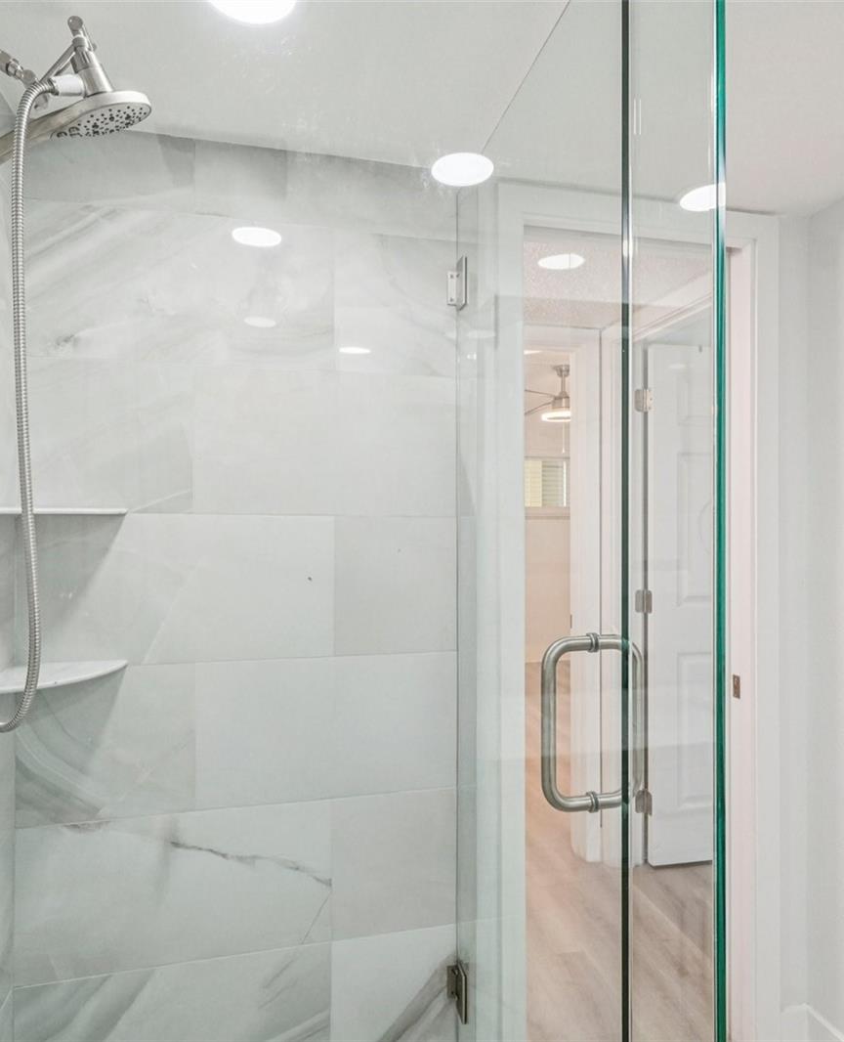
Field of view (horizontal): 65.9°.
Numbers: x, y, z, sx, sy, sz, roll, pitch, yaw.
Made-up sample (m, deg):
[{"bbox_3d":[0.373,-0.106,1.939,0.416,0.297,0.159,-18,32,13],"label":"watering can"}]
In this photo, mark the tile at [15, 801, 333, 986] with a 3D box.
[{"bbox_3d":[-0.494,0.754,1.341,0.615,0.305,0.012,0,0,-13],"label":"tile"}]

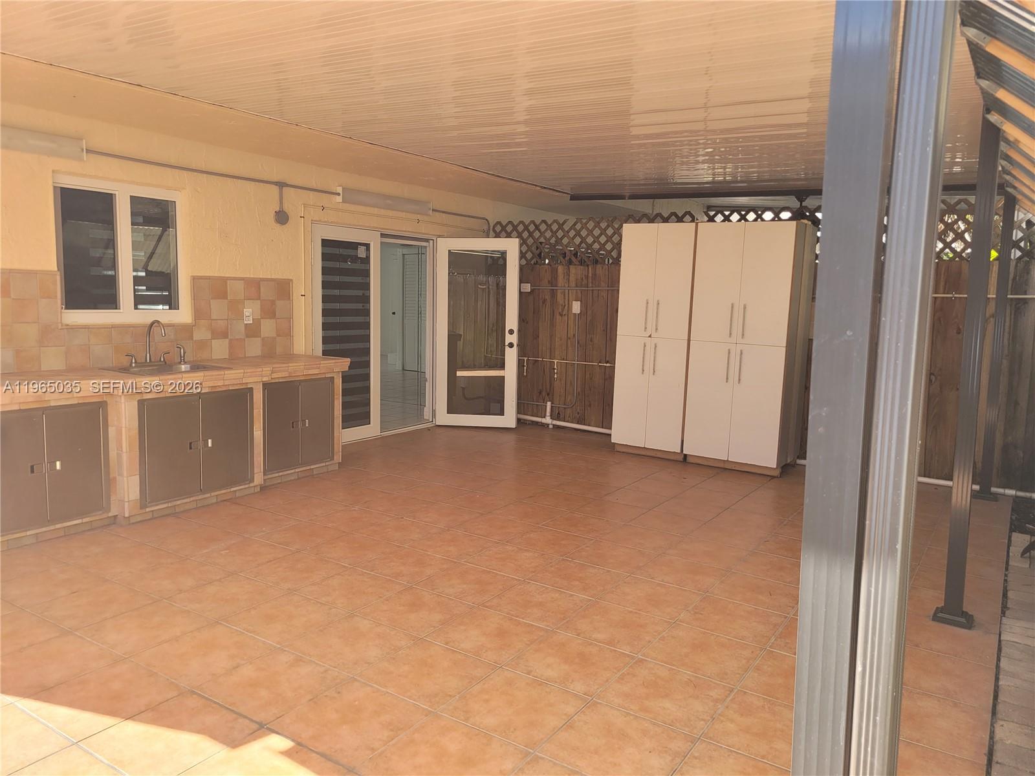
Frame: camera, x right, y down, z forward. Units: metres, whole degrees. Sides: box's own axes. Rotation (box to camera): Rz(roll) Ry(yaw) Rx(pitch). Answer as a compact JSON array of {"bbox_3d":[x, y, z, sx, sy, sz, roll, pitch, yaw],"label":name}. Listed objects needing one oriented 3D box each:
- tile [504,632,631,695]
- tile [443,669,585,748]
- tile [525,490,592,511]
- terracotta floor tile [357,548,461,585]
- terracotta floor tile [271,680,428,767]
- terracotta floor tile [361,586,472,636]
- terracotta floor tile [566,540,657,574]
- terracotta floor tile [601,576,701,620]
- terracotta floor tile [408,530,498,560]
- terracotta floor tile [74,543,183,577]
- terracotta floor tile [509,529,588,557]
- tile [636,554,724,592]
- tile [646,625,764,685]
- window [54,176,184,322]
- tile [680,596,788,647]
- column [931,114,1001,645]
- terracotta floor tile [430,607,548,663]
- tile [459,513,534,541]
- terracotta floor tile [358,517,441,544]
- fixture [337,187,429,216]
[{"bbox_3d":[0.234,1.193,3.372,0.428,0.012,0.428,7,9,32],"label":"tile"},{"bbox_3d":[-0.004,1.234,3.008,0.428,0.012,0.428,7,9,32],"label":"tile"},{"bbox_3d":[0.316,0.837,5.801,0.425,0.012,0.425,7,9,32],"label":"tile"},{"bbox_3d":[-0.608,0.987,4.300,0.419,0.012,0.419,7,9,32],"label":"terracotta floor tile"},{"bbox_3d":[-0.610,1.241,2.896,0.435,0.012,0.435,7,9,32],"label":"terracotta floor tile"},{"bbox_3d":[-0.490,1.086,3.777,0.425,0.012,0.425,7,9,32],"label":"terracotta floor tile"},{"bbox_3d":[0.564,0.992,4.552,0.419,0.012,0.419,7,9,32],"label":"terracotta floor tile"},{"bbox_3d":[0.715,1.115,4.131,0.434,0.012,0.434,7,9,33],"label":"terracotta floor tile"},{"bbox_3d":[-0.395,0.985,4.835,0.435,0.012,0.435,7,9,32],"label":"terracotta floor tile"},{"bbox_3d":[-2.219,0.978,4.437,0.435,0.012,0.435,7,9,32],"label":"terracotta floor tile"},{"bbox_3d":[0.210,0.963,4.853,0.425,0.012,0.425,7,9,32],"label":"terracotta floor tile"},{"bbox_3d":[0.952,1.076,4.498,0.435,0.012,0.435,7,9,32],"label":"tile"},{"bbox_3d":[0.845,1.204,3.529,0.435,0.012,0.435,7,9,32],"label":"tile"},{"bbox_3d":[-2.870,-0.970,5.650,0.080,0.994,0.955,7,9,32],"label":"window"},{"bbox_3d":[1.083,1.161,3.882,0.434,0.012,0.434,7,9,33],"label":"tile"},{"bbox_3d":[2.193,-0.067,3.748,0.165,2.460,0.165,5,7,33],"label":"column"},{"bbox_3d":[-0.129,1.129,3.547,0.425,0.012,0.425,7,9,32],"label":"terracotta floor tile"},{"bbox_3d":[-0.148,0.937,5.168,0.428,0.012,0.428,7,9,32],"label":"tile"},{"bbox_3d":[-0.753,0.935,5.039,0.428,0.012,0.428,7,9,32],"label":"terracotta floor tile"},{"bbox_3d":[-1.243,-1.779,7.451,0.070,0.128,1.285,7,9,30],"label":"fixture"}]

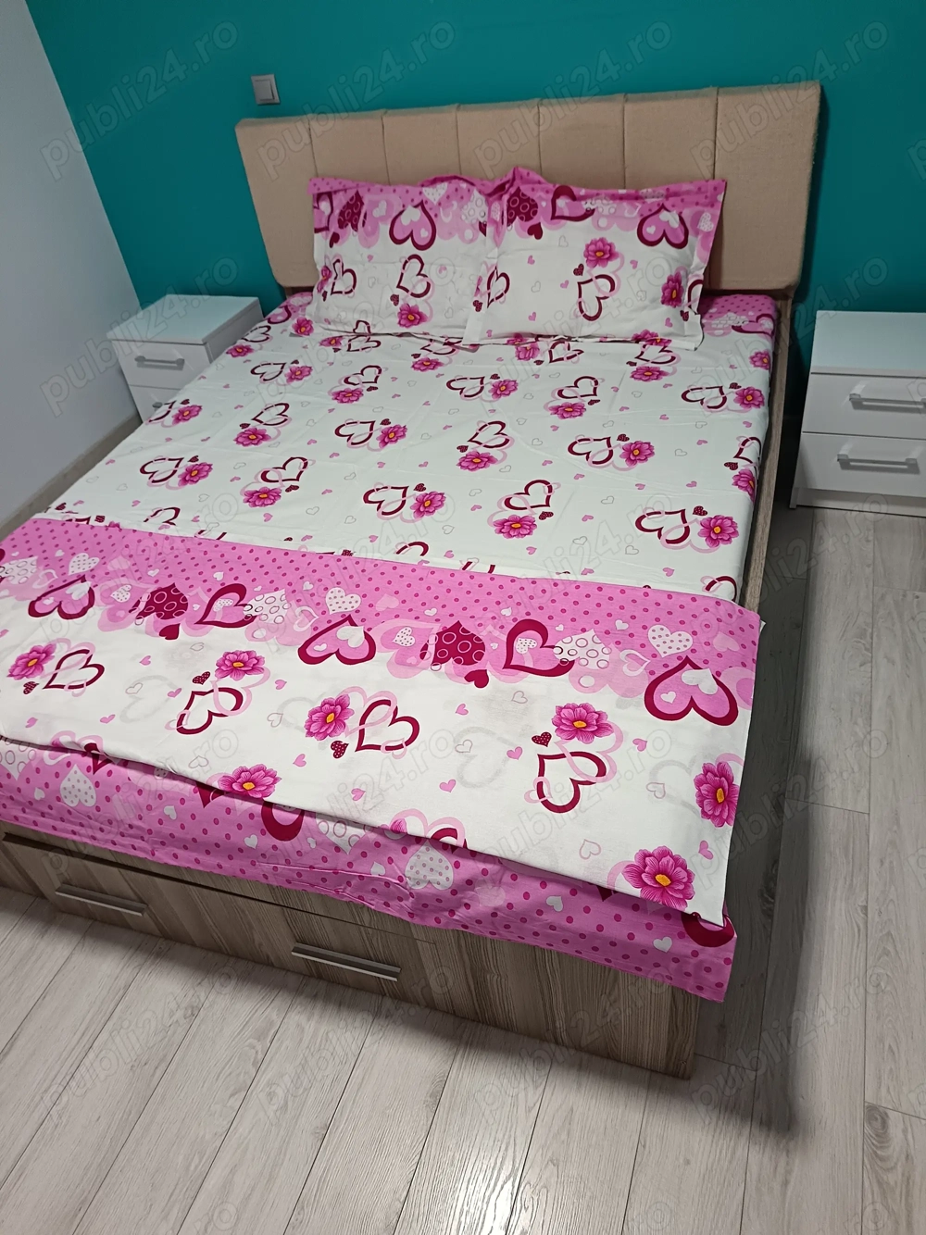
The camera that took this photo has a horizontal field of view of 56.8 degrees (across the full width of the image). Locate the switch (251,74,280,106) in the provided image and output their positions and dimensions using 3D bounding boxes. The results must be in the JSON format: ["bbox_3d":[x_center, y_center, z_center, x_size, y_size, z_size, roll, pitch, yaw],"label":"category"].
[{"bbox_3d":[-0.621,-1.663,2.697,0.082,0.081,0.012,8,44,19],"label":"switch"}]

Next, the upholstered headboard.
[{"bbox_3d":[0.126,-1.233,2.538,1.675,0.505,0.061,8,44,19],"label":"upholstered headboard"}]

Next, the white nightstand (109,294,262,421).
[{"bbox_3d":[-0.976,-0.913,3.212,0.413,0.443,0.366,10,45,21],"label":"white nightstand"}]

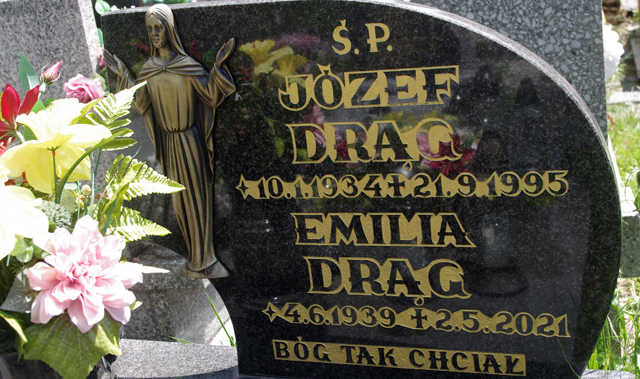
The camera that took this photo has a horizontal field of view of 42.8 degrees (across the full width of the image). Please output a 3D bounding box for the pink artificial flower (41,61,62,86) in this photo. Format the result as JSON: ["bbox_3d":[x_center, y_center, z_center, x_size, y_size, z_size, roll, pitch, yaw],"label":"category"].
[{"bbox_3d":[-0.439,-0.190,1.335,0.046,0.030,0.030,-54,20,-23],"label":"pink artificial flower"}]

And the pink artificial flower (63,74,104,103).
[{"bbox_3d":[-0.382,-0.158,1.320,0.067,0.058,0.056,-11,16,-15],"label":"pink artificial flower"}]

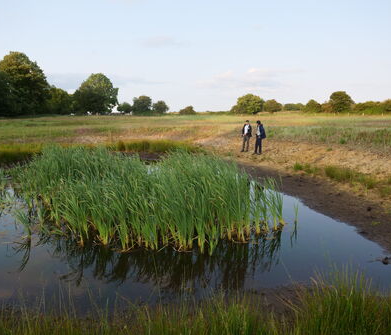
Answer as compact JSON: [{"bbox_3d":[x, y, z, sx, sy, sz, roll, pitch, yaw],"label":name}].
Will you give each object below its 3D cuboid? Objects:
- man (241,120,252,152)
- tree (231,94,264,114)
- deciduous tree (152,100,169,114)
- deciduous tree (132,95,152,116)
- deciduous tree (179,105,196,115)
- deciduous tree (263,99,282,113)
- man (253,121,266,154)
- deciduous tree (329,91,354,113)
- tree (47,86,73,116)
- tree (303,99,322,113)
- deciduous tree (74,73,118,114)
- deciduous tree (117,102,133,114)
[{"bbox_3d":[2.807,-1.695,16.969,0.620,1.760,0.420,2,10,9],"label":"man"},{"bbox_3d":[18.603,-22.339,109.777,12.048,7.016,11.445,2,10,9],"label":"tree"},{"bbox_3d":[-11.648,-19.876,103.106,5.325,4.739,4.899,0,10,0],"label":"deciduous tree"},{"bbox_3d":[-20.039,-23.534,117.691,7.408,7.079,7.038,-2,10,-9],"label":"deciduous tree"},{"bbox_3d":[-2.844,-20.435,110.120,6.398,3.145,5.886,0,10,0],"label":"deciduous tree"},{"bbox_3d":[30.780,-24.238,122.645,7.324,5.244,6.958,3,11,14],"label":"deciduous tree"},{"bbox_3d":[3.344,-1.559,16.185,0.500,1.774,0.520,-5,12,-27],"label":"man"},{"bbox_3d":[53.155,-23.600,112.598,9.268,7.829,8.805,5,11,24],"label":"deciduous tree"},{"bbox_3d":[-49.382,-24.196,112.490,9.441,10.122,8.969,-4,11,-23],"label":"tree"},{"bbox_3d":[41.493,-21.801,109.869,7.093,4.870,6.525,0,10,0],"label":"tree"},{"bbox_3d":[-28.168,-20.693,87.703,12.738,11.668,11.719,0,10,0],"label":"deciduous tree"},{"bbox_3d":[-25.127,-20.947,110.026,5.505,4.187,5.064,0,10,0],"label":"deciduous tree"}]

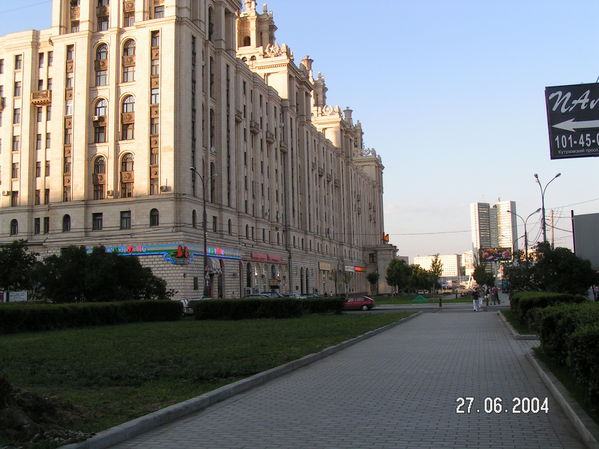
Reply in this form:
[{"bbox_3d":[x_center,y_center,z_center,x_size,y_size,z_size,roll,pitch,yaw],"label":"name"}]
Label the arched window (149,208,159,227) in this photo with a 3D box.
[{"bbox_3d":[-17.506,-0.833,79.669,1.264,2.192,0.300,-3,-6,18],"label":"arched window"}]

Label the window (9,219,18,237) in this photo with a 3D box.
[{"bbox_3d":[-37.797,0.412,87.359,1.387,2.270,0.300,-3,-6,18],"label":"window"}]

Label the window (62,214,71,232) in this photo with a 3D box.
[{"bbox_3d":[-27.738,-0.115,78.743,1.079,2.140,0.400,-3,-6,16],"label":"window"}]

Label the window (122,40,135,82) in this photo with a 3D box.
[{"bbox_3d":[-20.274,-19.428,78.417,1.700,5.316,0.400,-3,-6,16],"label":"window"}]

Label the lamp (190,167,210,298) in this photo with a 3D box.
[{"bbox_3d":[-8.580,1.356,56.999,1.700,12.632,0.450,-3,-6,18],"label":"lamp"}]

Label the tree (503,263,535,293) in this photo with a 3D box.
[{"bbox_3d":[19.467,5.270,57.938,3.100,3.826,3.100,-3,-6,18],"label":"tree"}]

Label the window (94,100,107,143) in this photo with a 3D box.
[{"bbox_3d":[-25.189,-13.195,83.636,1.784,5.721,0.300,-3,-6,18],"label":"window"}]

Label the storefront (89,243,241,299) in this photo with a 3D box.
[{"bbox_3d":[-17.281,7.195,87.653,13.237,7.553,17.001,-3,-6,18],"label":"storefront"}]

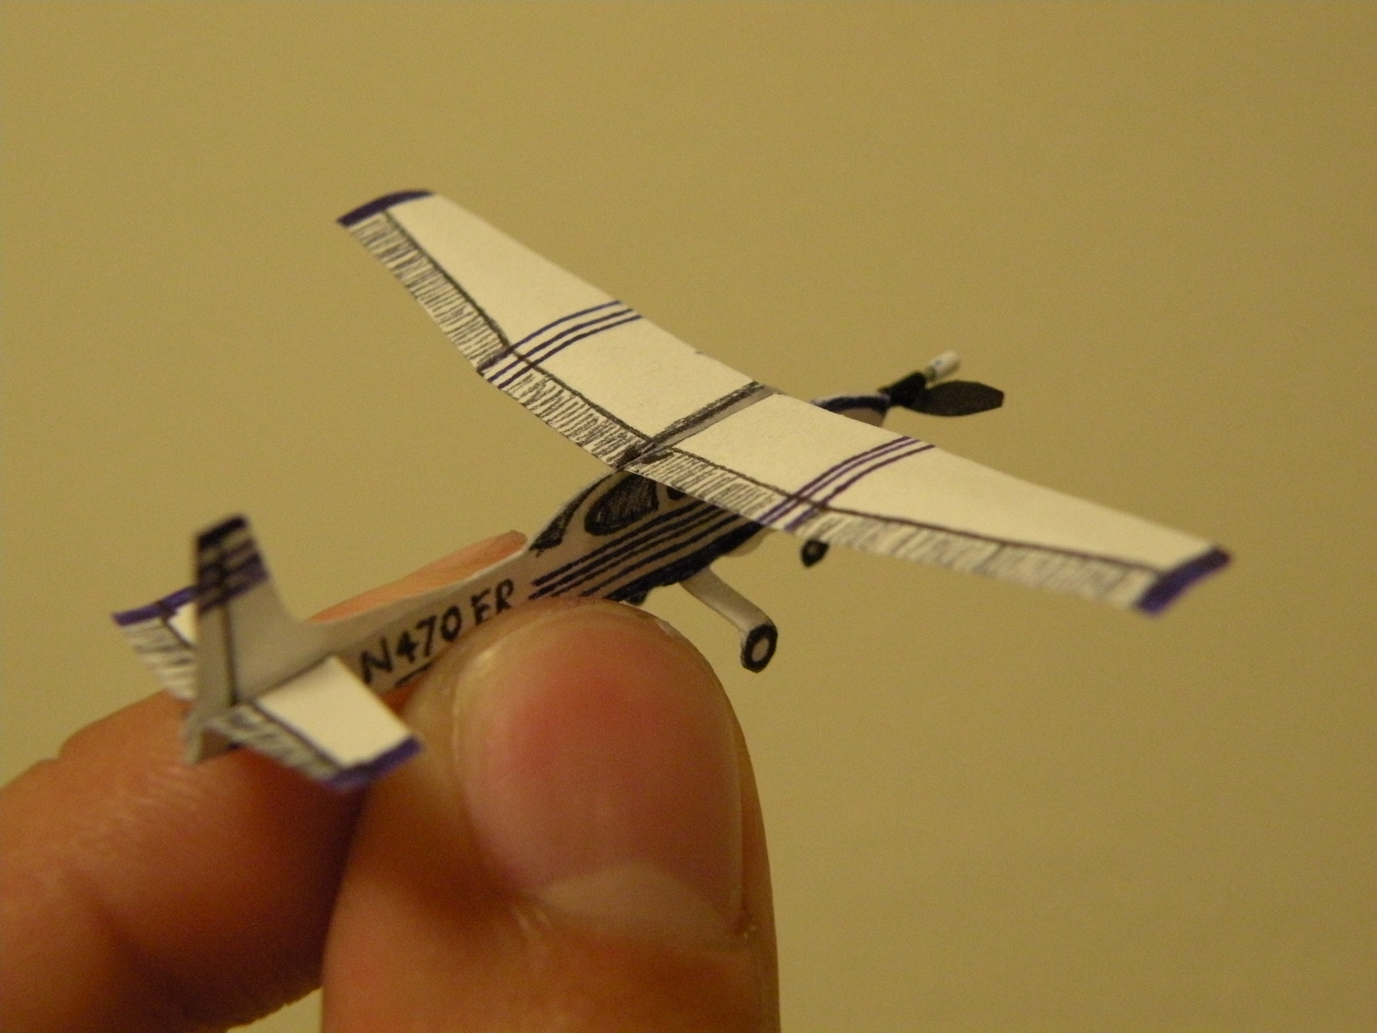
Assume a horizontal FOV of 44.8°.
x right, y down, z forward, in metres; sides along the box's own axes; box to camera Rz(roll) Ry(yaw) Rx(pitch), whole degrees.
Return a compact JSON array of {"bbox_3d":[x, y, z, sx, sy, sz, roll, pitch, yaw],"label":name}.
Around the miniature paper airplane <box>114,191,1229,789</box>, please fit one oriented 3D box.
[{"bbox_3d":[-0.002,-0.001,0.101,0.064,0.019,0.064,28,38,34],"label":"miniature paper airplane"}]

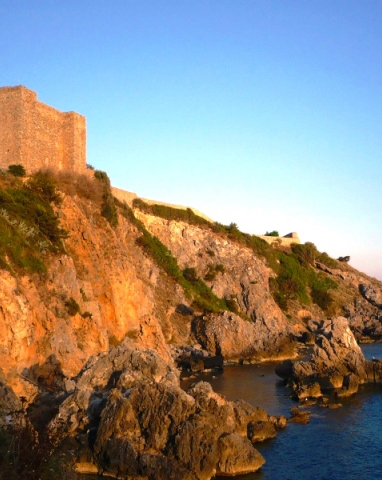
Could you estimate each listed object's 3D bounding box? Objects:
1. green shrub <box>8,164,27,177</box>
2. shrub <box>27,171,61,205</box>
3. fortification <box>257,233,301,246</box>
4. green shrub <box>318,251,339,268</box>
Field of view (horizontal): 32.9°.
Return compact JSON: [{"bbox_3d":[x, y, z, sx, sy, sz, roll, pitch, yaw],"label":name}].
[{"bbox_3d":[-28.420,-11.380,106.000,3.280,1.970,2.780,-1,-5,0],"label":"green shrub"},{"bbox_3d":[-22.410,-8.030,99.000,5.200,4.940,4.420,-1,-5,0],"label":"shrub"},{"bbox_3d":[21.200,-0.120,155.000,10.540,3.350,6.000,0,-5,-12],"label":"fortification"},{"bbox_3d":[34.000,4.820,160.000,5.440,4.230,4.620,-1,-5,0],"label":"green shrub"}]

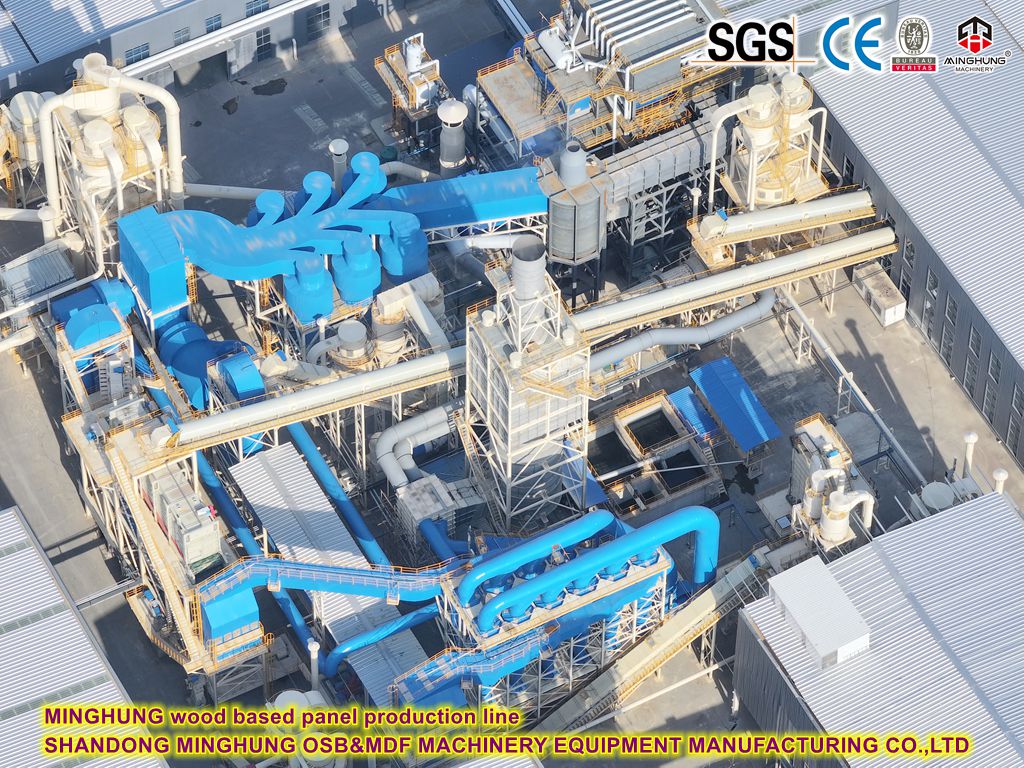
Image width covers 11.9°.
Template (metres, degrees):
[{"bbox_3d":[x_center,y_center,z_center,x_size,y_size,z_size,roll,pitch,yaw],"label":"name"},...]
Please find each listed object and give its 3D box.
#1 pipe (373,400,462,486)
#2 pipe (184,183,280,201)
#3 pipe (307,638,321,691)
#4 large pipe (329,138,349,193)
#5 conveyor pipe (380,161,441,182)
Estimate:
[{"bbox_3d":[-8.628,6.272,477.484,9.752,2.600,6.664,-23,57,-16],"label":"pipe"},{"bbox_3d":[-28.126,-19.457,501.279,11.102,1.130,1.130,4,54,3],"label":"pipe"},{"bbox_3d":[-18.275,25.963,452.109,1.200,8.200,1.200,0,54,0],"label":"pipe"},{"bbox_3d":[-17.459,-20.142,498.018,1.980,13.200,1.980,0,54,0],"label":"large pipe"},{"bbox_3d":[-10.168,-21.287,491.915,6.800,1.500,1.500,14,55,9],"label":"conveyor pipe"}]

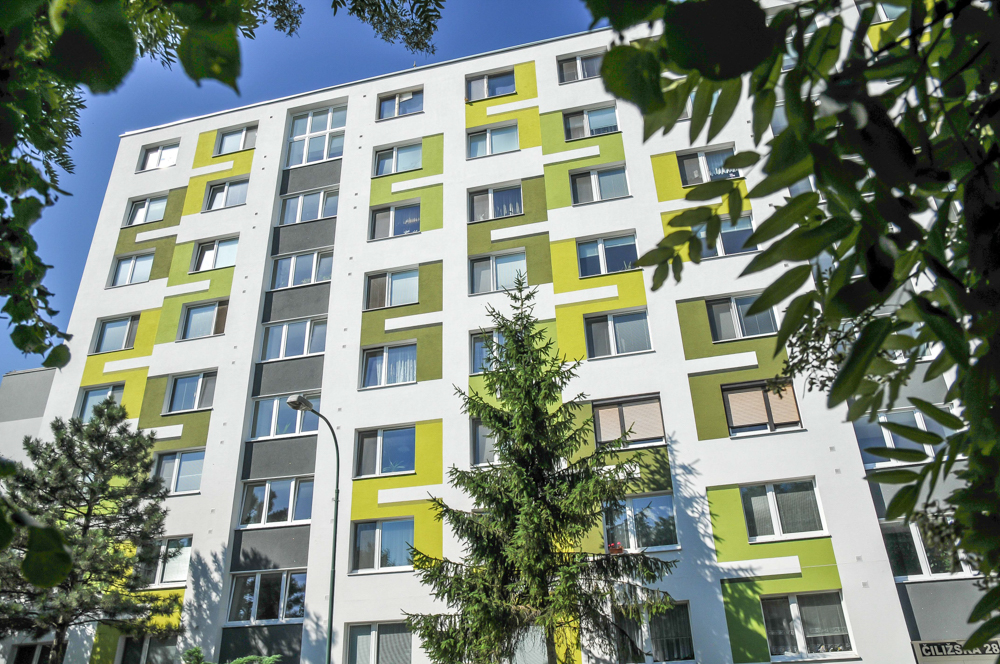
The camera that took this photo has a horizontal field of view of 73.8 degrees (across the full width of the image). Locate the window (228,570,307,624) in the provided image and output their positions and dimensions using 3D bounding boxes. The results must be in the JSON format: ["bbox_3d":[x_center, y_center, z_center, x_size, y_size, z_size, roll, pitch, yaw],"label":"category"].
[{"bbox_3d":[-6.832,7.763,19.508,2.580,1.470,0.160,-8,-26,12],"label":"window"}]

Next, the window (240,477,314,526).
[{"bbox_3d":[-6.919,5.269,20.739,2.480,1.409,0.198,-8,-26,12],"label":"window"}]

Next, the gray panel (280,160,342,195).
[{"bbox_3d":[-7.409,-6.075,26.218,2.620,1.250,0.140,-8,-26,12],"label":"gray panel"}]

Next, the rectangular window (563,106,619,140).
[{"bbox_3d":[3.268,-7.459,23.788,1.919,1.448,0.150,-8,-26,12],"label":"rectangular window"}]

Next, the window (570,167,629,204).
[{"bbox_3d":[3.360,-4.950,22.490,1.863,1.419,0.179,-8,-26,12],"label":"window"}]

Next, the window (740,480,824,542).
[{"bbox_3d":[7.211,4.563,17.028,1.904,1.487,0.150,-8,-26,12],"label":"window"}]

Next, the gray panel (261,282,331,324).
[{"bbox_3d":[-7.205,-1.038,23.781,2.620,1.250,0.140,-8,-26,12],"label":"gray panel"}]

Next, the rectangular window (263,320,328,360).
[{"bbox_3d":[-7.138,0.206,23.164,2.580,1.470,0.160,-8,-26,12],"label":"rectangular window"}]

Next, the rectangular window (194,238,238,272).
[{"bbox_3d":[-10.837,-2.946,25.626,1.873,1.407,0.160,-8,-26,12],"label":"rectangular window"}]

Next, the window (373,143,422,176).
[{"bbox_3d":[-3.870,-6.455,25.389,1.883,1.407,0.160,-8,-26,12],"label":"window"}]

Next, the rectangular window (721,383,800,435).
[{"bbox_3d":[7.153,2.093,18.212,1.906,1.524,0.150,-8,-26,12],"label":"rectangular window"}]

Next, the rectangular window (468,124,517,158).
[{"bbox_3d":[-0.253,-6.962,24.644,1.886,1.407,0.160,-8,-26,12],"label":"rectangular window"}]

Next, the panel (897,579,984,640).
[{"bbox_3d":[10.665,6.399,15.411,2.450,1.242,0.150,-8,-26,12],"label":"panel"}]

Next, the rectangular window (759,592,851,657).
[{"bbox_3d":[7.305,6.997,15.851,1.902,1.457,0.150,-8,-26,12],"label":"rectangular window"}]

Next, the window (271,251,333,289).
[{"bbox_3d":[-7.235,-2.316,24.410,2.480,1.409,0.198,-8,-26,12],"label":"window"}]

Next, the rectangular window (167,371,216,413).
[{"bbox_3d":[-10.680,2.097,23.074,1.980,1.529,0.150,-8,-26,12],"label":"rectangular window"}]

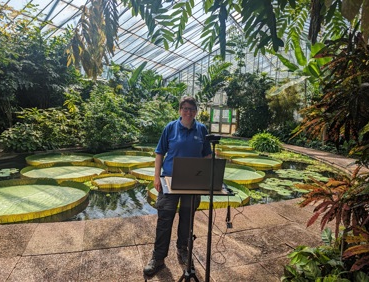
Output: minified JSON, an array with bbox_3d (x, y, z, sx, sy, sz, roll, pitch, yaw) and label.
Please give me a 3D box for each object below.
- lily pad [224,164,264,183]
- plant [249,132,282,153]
[{"bbox_3d":[1.081,0.906,7.210,2.150,0.140,2.150,2,5,0],"label":"lily pad"},{"bbox_3d":[4.103,0.014,13.040,1.600,1.000,1.500,2,5,0],"label":"plant"}]

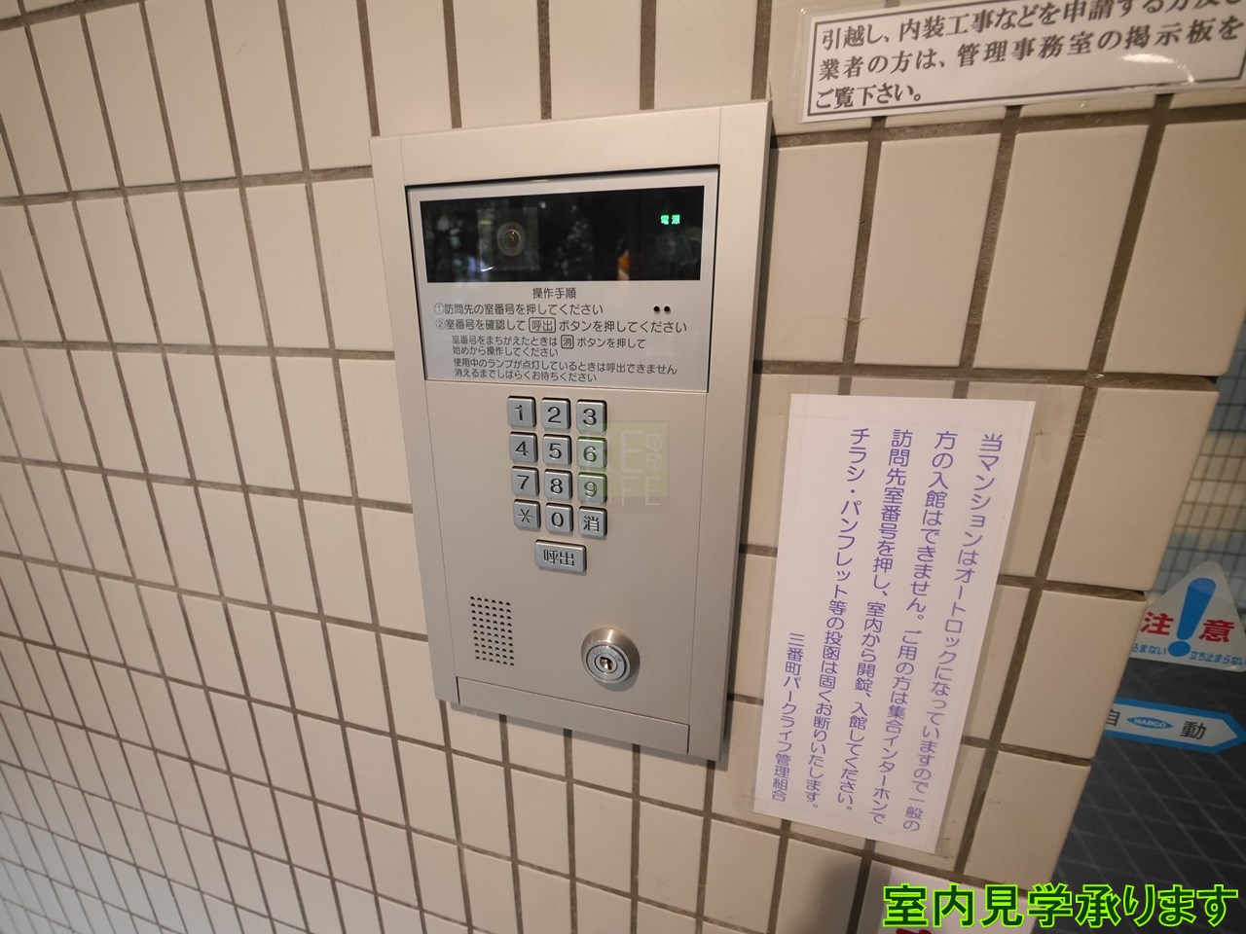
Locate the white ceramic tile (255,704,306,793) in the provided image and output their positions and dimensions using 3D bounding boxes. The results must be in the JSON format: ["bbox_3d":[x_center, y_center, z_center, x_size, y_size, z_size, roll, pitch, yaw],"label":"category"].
[{"bbox_3d":[-0.303,0.252,0.454,0.044,0.093,0.008,5,17,15],"label":"white ceramic tile"}]

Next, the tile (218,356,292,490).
[{"bbox_3d":[-0.254,-0.031,0.356,0.045,0.095,0.008,5,17,15],"label":"tile"}]

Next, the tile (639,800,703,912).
[{"bbox_3d":[0.034,0.281,0.364,0.045,0.095,0.008,5,17,15],"label":"tile"}]

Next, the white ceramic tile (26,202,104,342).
[{"bbox_3d":[-0.395,-0.138,0.365,0.045,0.095,0.008,5,17,15],"label":"white ceramic tile"}]

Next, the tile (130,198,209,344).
[{"bbox_3d":[-0.301,-0.130,0.339,0.045,0.095,0.008,5,17,15],"label":"tile"}]

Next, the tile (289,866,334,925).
[{"bbox_3d":[-0.304,0.443,0.511,0.044,0.093,0.008,5,17,15],"label":"tile"}]

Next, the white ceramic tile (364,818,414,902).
[{"bbox_3d":[-0.209,0.356,0.453,0.045,0.096,0.008,5,17,15],"label":"white ceramic tile"}]

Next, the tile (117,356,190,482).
[{"bbox_3d":[-0.349,-0.039,0.382,0.045,0.095,0.009,5,17,15],"label":"tile"}]

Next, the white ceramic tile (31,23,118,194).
[{"bbox_3d":[-0.350,-0.230,0.321,0.045,0.096,0.008,5,17,15],"label":"white ceramic tile"}]

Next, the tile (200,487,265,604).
[{"bbox_3d":[-0.302,0.061,0.397,0.044,0.093,0.008,5,17,15],"label":"tile"}]

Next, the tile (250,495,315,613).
[{"bbox_3d":[-0.256,0.066,0.382,0.045,0.096,0.008,5,17,15],"label":"tile"}]

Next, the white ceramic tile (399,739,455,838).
[{"bbox_3d":[-0.159,0.265,0.415,0.045,0.095,0.008,5,17,15],"label":"white ceramic tile"}]

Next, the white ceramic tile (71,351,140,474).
[{"bbox_3d":[-0.397,-0.043,0.393,0.045,0.095,0.008,5,17,15],"label":"white ceramic tile"}]

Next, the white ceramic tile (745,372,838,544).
[{"bbox_3d":[0.084,-0.002,0.267,0.044,0.093,0.008,5,17,15],"label":"white ceramic tile"}]

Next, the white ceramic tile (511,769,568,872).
[{"bbox_3d":[-0.062,0.273,0.392,0.045,0.095,0.009,5,17,15],"label":"white ceramic tile"}]

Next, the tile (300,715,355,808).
[{"bbox_3d":[-0.258,0.258,0.439,0.045,0.096,0.008,5,17,15],"label":"tile"}]

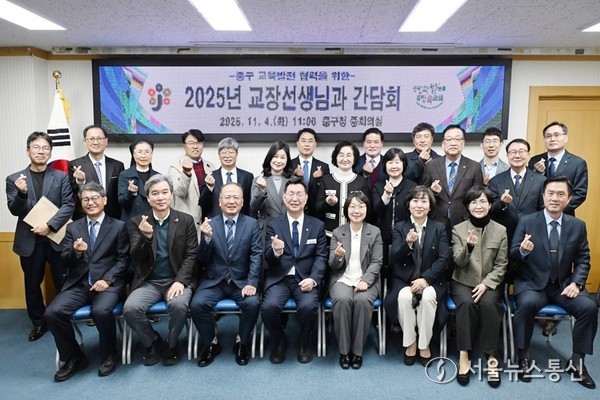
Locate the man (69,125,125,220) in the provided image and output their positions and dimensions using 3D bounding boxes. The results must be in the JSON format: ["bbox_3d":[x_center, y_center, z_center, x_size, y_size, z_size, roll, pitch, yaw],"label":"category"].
[{"bbox_3d":[-1.774,0.208,3.797,0.520,1.720,0.360,-2,7,-18],"label":"man"}]

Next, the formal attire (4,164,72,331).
[{"bbox_3d":[-2.187,0.415,3.652,0.532,1.369,0.335,-3,6,-27],"label":"formal attire"}]

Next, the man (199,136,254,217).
[{"bbox_3d":[-0.660,0.284,3.866,0.520,1.680,0.380,-1,6,-7],"label":"man"}]

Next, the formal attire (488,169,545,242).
[{"bbox_3d":[1.734,0.419,3.476,0.530,1.360,0.370,2,6,17],"label":"formal attire"}]

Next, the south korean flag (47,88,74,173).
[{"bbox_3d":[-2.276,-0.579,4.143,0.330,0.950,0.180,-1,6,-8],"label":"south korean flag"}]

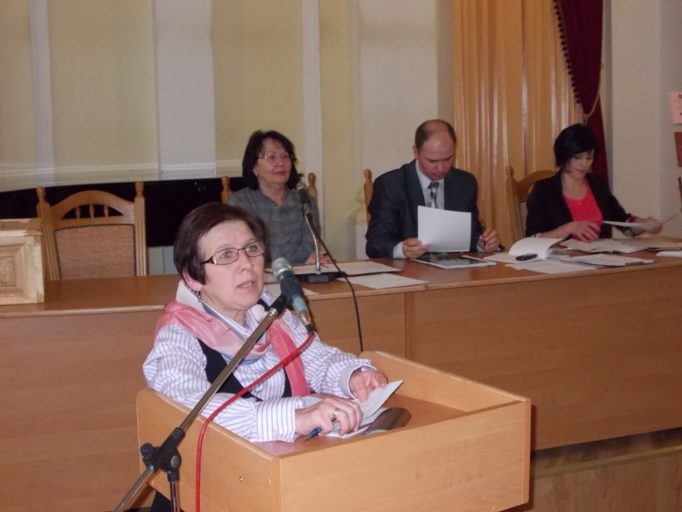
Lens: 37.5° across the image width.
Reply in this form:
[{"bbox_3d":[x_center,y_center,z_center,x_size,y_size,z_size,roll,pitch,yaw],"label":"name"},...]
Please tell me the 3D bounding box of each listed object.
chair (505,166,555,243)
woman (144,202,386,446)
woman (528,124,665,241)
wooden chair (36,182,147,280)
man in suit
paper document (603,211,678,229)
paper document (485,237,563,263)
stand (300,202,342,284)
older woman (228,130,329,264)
[{"bbox_3d":[1.073,0.127,4.599,0.455,1.070,0.520,-5,9,-26],"label":"chair"},{"bbox_3d":[-0.168,0.620,2.231,0.540,1.500,0.600,-7,10,-35],"label":"woman"},{"bbox_3d":[1.141,0.051,4.456,0.560,1.260,0.750,-5,9,-28],"label":"woman"},{"bbox_3d":[-0.935,0.274,3.846,0.445,1.070,0.520,-3,8,-12],"label":"wooden chair"},{"bbox_3d":[0.412,0.083,4.227,0.560,1.290,0.750,-4,9,-18],"label":"man in suit"},{"bbox_3d":[1.302,-0.160,4.386,0.300,0.050,0.210,-4,9,-20],"label":"paper document"},{"bbox_3d":[0.750,-0.028,4.141,0.290,0.080,0.230,-4,9,-20],"label":"paper document"},{"bbox_3d":[-0.086,-0.044,3.702,0.155,0.270,0.130,2,9,22],"label":"stand"},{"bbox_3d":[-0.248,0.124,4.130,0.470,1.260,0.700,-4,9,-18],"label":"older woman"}]

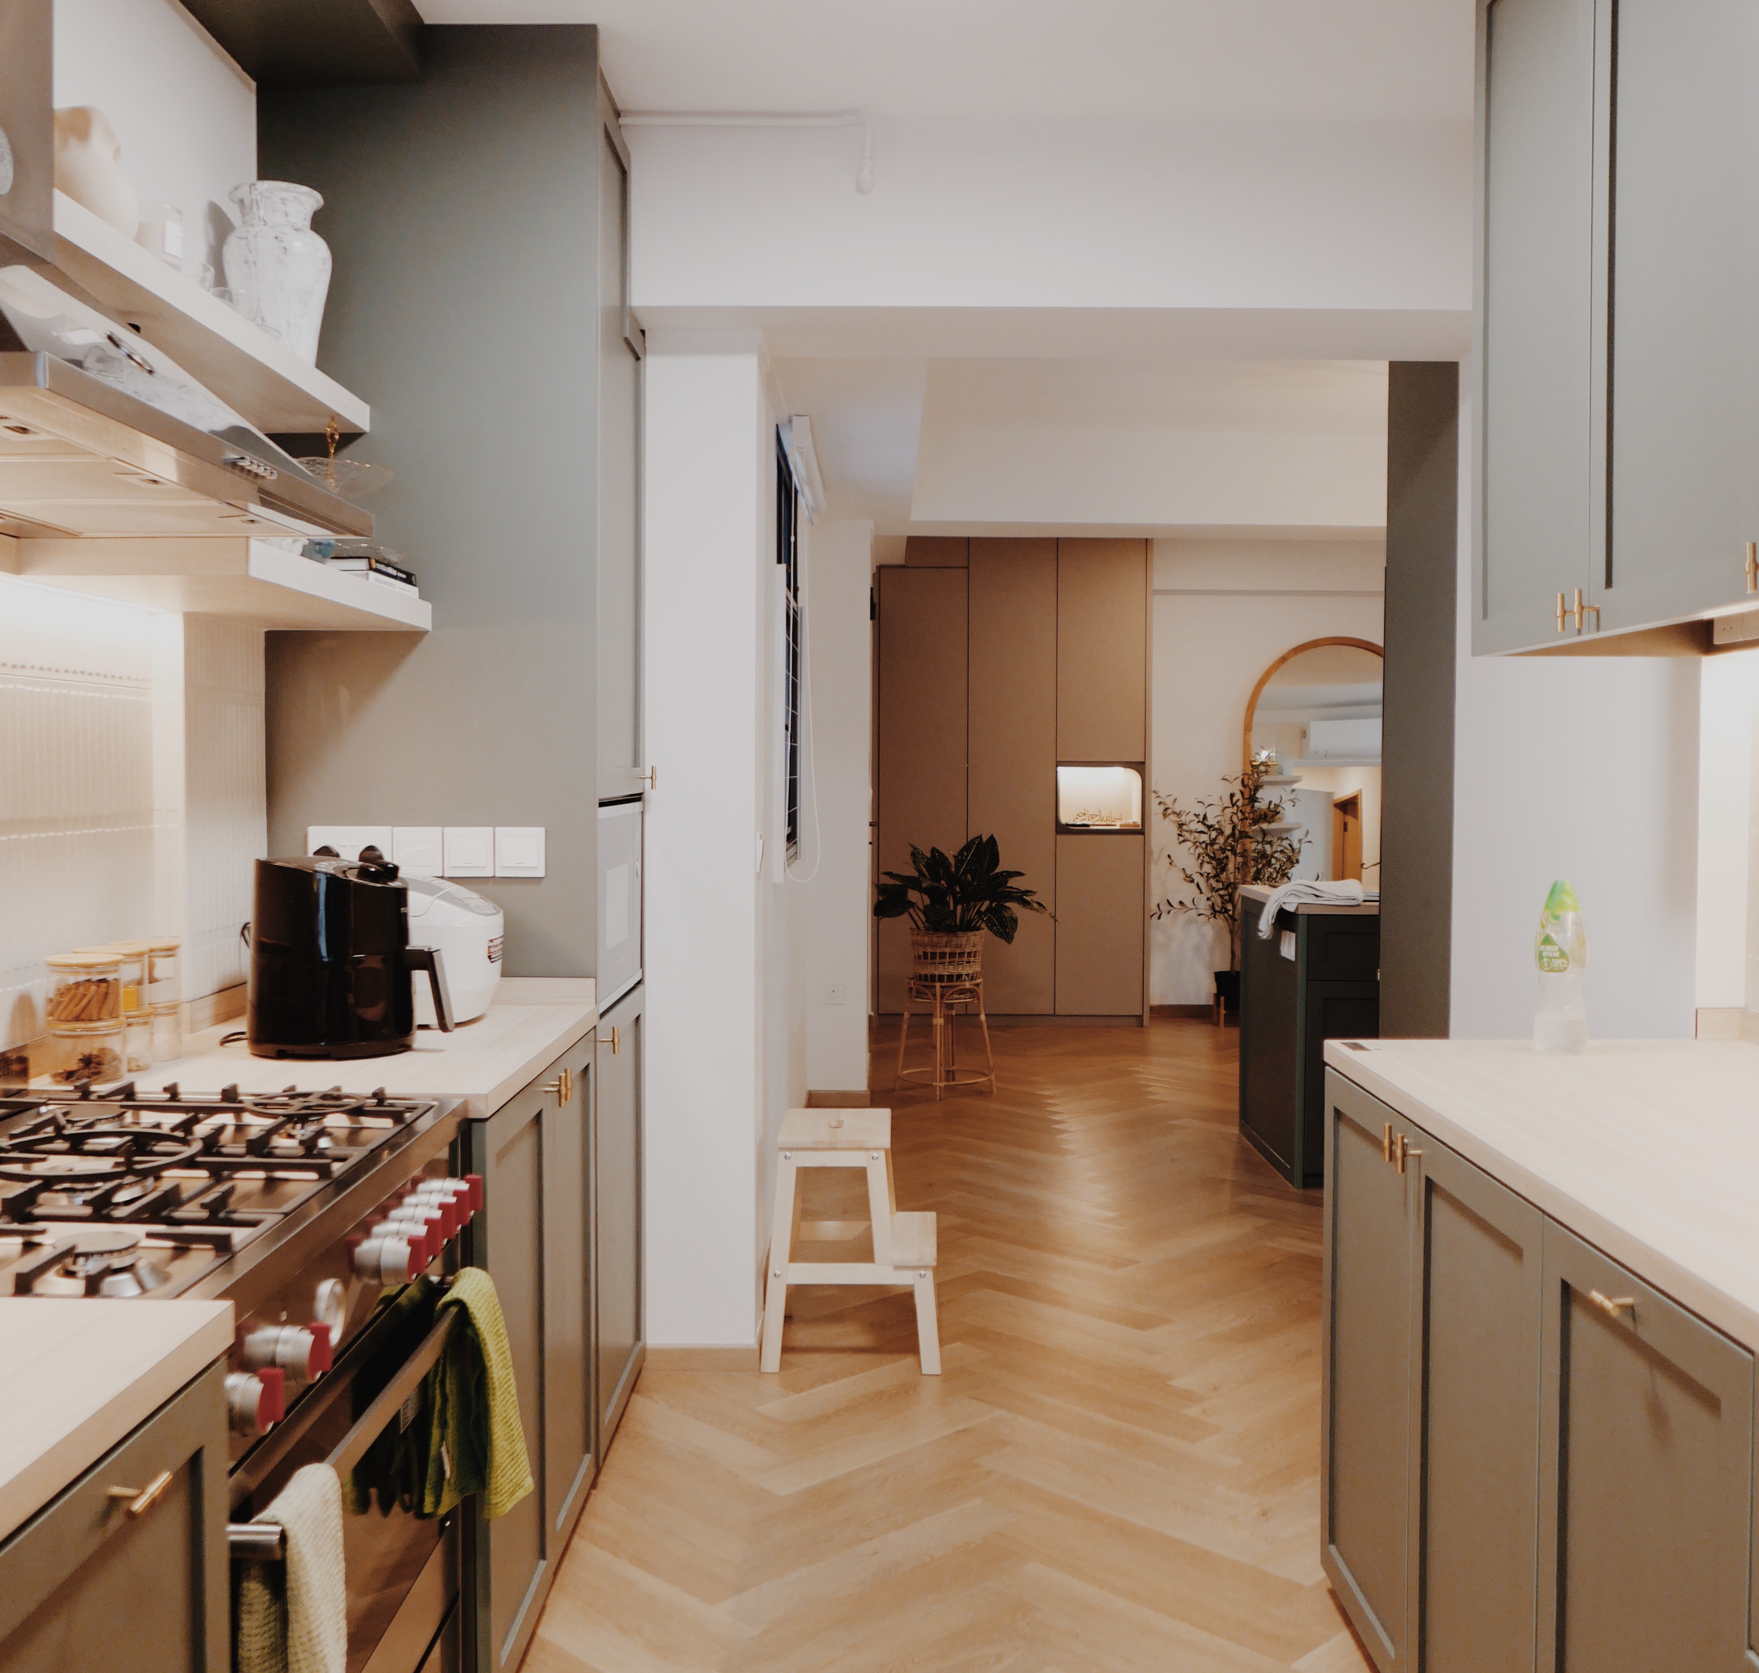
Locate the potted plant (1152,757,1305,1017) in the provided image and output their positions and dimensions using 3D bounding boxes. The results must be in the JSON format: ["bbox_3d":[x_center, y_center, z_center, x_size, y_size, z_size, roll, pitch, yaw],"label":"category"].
[{"bbox_3d":[1.786,0.288,8.912,0.780,1.360,0.650,0,2,0],"label":"potted plant"}]

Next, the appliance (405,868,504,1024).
[{"bbox_3d":[-0.826,0.192,3.062,0.340,0.248,0.270,0,2,6],"label":"appliance"}]

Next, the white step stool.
[{"bbox_3d":[-0.058,0.885,3.913,0.380,0.495,0.410,0,2,0],"label":"white step stool"}]

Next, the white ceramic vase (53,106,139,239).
[{"bbox_3d":[-1.028,-0.831,2.223,0.165,0.182,0.165,0,2,0],"label":"white ceramic vase"}]

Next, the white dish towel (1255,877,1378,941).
[{"bbox_3d":[1.402,0.252,5.670,0.290,0.200,0.420,0,2,0],"label":"white dish towel"}]

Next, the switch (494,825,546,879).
[{"bbox_3d":[-0.631,0.029,3.086,0.087,0.088,0.012,0,2,0],"label":"switch"}]

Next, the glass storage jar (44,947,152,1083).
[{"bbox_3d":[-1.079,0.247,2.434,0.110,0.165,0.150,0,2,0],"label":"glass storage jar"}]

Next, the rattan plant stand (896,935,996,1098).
[{"bbox_3d":[0.269,0.698,7.019,0.385,0.635,0.385,0,2,0],"label":"rattan plant stand"}]

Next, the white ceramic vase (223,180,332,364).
[{"bbox_3d":[-1.027,-0.932,2.979,0.178,0.325,0.178,0,2,0],"label":"white ceramic vase"}]

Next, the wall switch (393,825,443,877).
[{"bbox_3d":[-0.811,0.028,3.087,0.087,0.088,0.012,0,2,0],"label":"wall switch"}]

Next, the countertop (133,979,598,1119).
[{"bbox_3d":[-0.809,0.314,2.694,0.614,0.075,0.806,0,2,0],"label":"countertop"}]

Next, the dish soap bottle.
[{"bbox_3d":[1.045,0.198,2.692,0.080,0.257,0.066,2,3,43],"label":"dish soap bottle"}]

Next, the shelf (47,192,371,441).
[{"bbox_3d":[-1.026,-0.735,2.582,0.196,0.046,1.245,0,2,0],"label":"shelf"}]

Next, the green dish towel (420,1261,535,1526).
[{"bbox_3d":[-0.475,0.656,2.116,0.085,0.320,0.256,0,2,0],"label":"green dish towel"}]

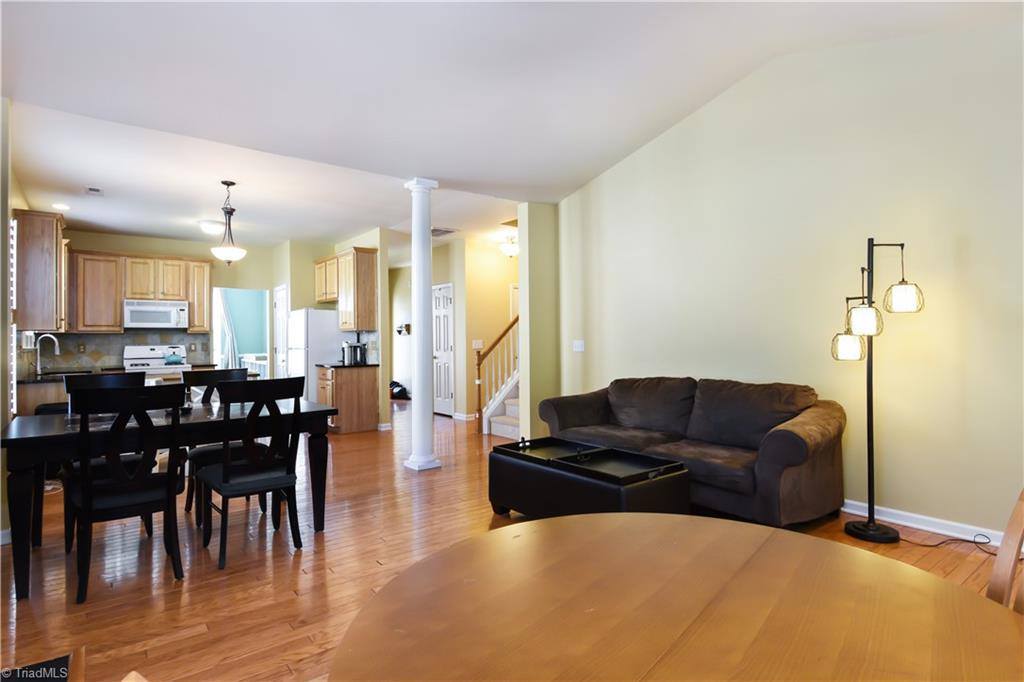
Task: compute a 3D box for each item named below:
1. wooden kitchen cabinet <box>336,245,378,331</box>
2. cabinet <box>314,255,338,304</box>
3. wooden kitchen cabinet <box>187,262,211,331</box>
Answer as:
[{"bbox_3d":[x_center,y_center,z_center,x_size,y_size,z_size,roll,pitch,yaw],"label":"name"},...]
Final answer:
[{"bbox_3d":[-2.107,-0.678,6.991,0.350,1.105,0.590,-1,1,-38],"label":"wooden kitchen cabinet"},{"bbox_3d":[-2.653,-0.922,7.770,0.352,0.643,0.990,0,0,-38],"label":"cabinet"},{"bbox_3d":[-4.840,-0.669,7.881,0.280,1.095,0.360,0,0,-38],"label":"wooden kitchen cabinet"}]

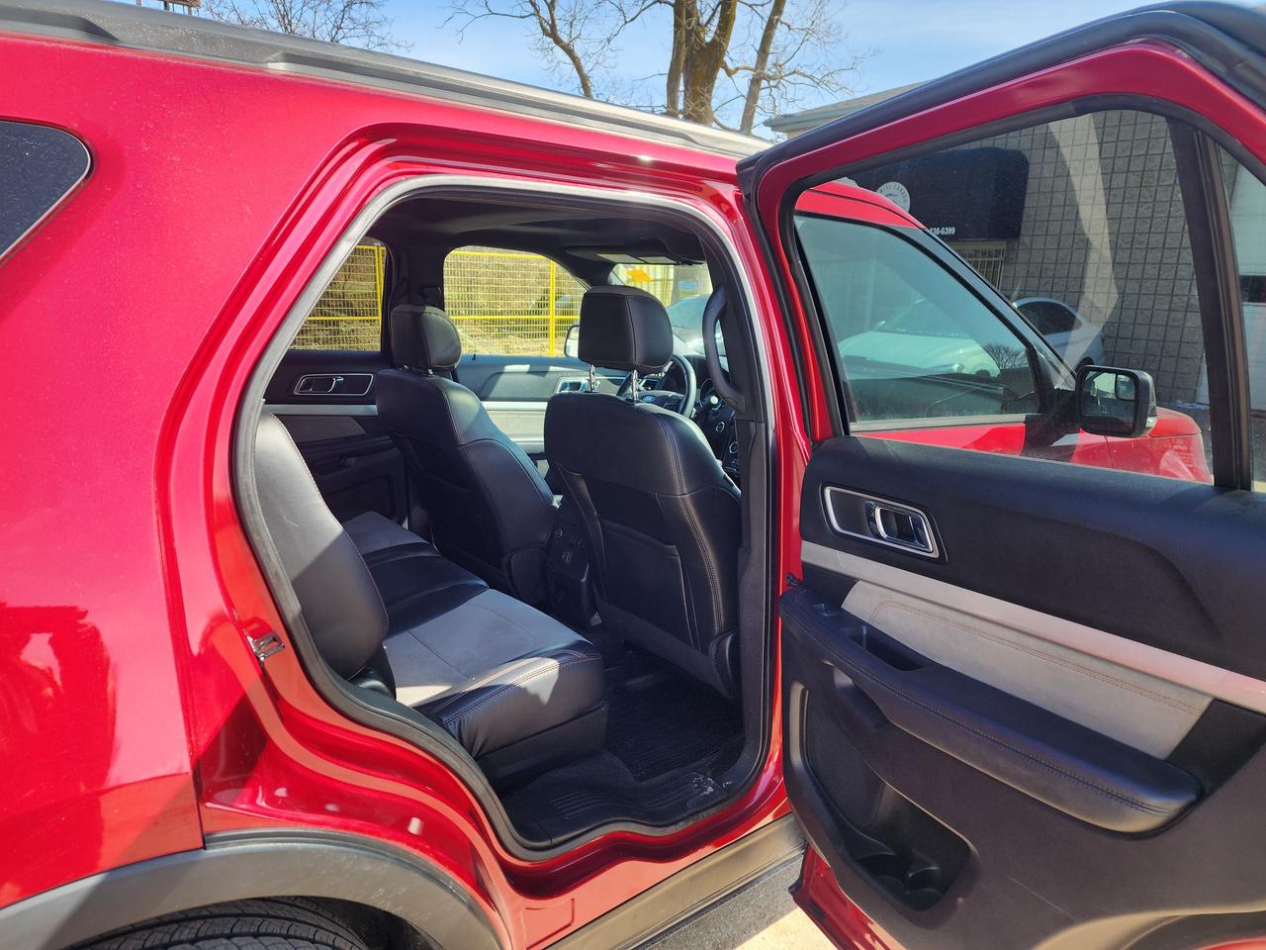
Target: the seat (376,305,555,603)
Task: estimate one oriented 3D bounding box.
[{"bbox_3d":[-0.342,-0.072,2.713,0.850,0.925,0.550,-9,16,-38],"label":"seat"}]

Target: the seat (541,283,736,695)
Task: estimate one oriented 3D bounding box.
[{"bbox_3d":[0.201,0.028,2.156,0.850,1.000,0.550,-9,16,-38],"label":"seat"}]

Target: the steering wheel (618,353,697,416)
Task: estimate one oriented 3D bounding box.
[{"bbox_3d":[0.075,-0.238,2.927,0.120,0.385,0.385,23,-4,-41],"label":"steering wheel"}]

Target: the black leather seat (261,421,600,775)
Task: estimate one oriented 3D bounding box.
[{"bbox_3d":[-0.767,0.108,1.887,0.850,0.880,1.280,-9,16,-38],"label":"black leather seat"}]

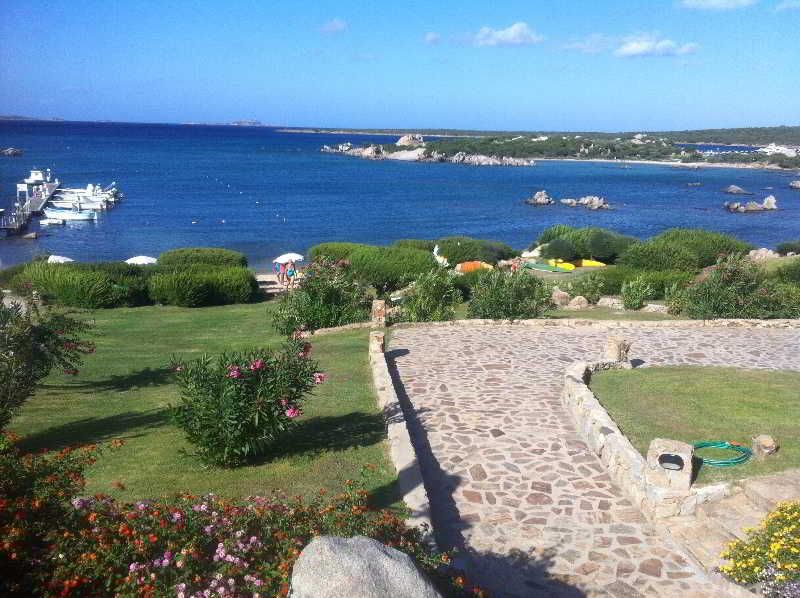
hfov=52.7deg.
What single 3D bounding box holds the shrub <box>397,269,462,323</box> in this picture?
[{"bbox_3d":[0.890,-0.160,24.000,1.920,1.410,1.730,2,12,2],"label":"shrub"}]

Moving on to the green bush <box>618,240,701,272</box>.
[{"bbox_3d":[13.865,-2.235,43.000,4.100,1.700,3.000,1,12,0],"label":"green bush"}]

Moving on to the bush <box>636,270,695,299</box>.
[{"bbox_3d":[10.176,-0.564,31.000,2.122,0.957,1.592,5,12,18],"label":"bush"}]

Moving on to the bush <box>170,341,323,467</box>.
[{"bbox_3d":[-1.865,1.251,9.900,1.830,1.379,1.556,-1,12,-11],"label":"bush"}]

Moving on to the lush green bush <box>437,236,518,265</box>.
[{"bbox_3d":[4.486,-2.792,48.000,4.800,1.900,3.600,1,12,0],"label":"lush green bush"}]

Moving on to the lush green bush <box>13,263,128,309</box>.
[{"bbox_3d":[-11.369,-0.485,28.000,3.729,1.437,2.237,-4,13,-22],"label":"lush green bush"}]

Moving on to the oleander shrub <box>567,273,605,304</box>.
[{"bbox_3d":[6.425,-0.367,28.000,1.281,1.050,1.153,4,12,13],"label":"oleander shrub"}]

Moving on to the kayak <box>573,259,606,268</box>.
[{"bbox_3d":[12.969,-2.417,55.000,2.700,0.400,0.750,4,12,14],"label":"kayak"}]

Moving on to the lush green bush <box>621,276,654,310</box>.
[{"bbox_3d":[7.791,-0.208,26.500,1.050,1.020,0.940,5,12,16],"label":"lush green bush"}]

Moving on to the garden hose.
[{"bbox_3d":[3.866,1.855,9.700,0.720,0.070,0.720,6,13,23],"label":"garden hose"}]

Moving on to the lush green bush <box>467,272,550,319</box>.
[{"bbox_3d":[3.285,-0.172,24.300,2.550,1.260,2.040,3,12,8],"label":"lush green bush"}]

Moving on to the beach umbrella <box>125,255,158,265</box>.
[{"bbox_3d":[-15.608,-1.595,49.000,1.900,2.200,1.900,-3,12,-18],"label":"beach umbrella"}]

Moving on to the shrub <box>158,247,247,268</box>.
[{"bbox_3d":[-8.776,-1.526,36.000,3.800,1.530,2.090,-2,12,-14],"label":"shrub"}]

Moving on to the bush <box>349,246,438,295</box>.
[{"bbox_3d":[-0.286,-1.252,35.500,3.900,2.000,3.000,1,12,0],"label":"bush"}]

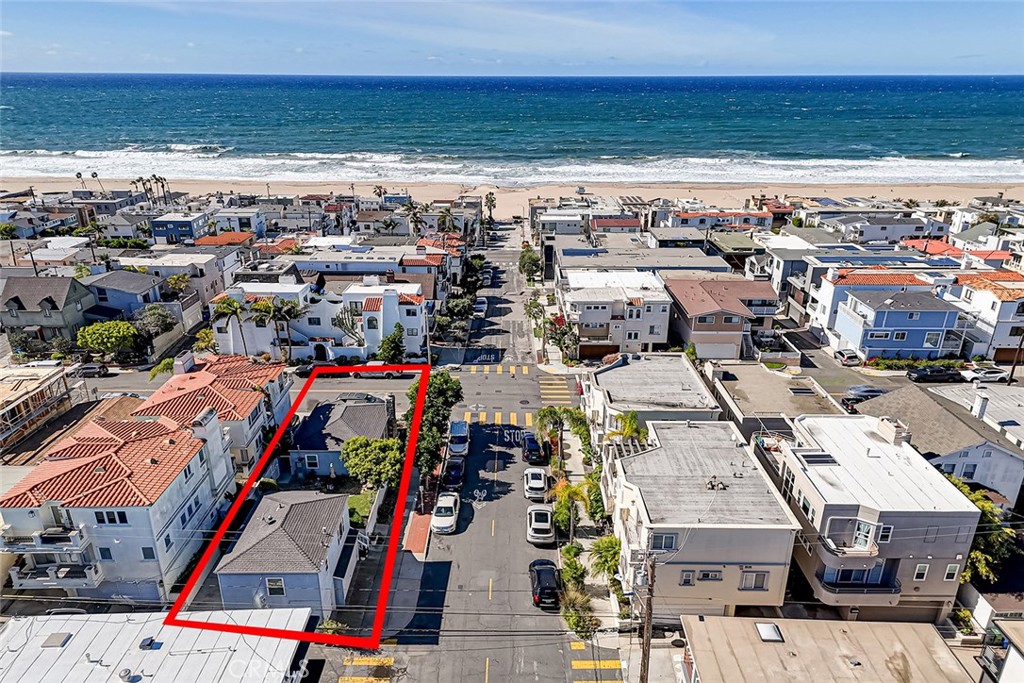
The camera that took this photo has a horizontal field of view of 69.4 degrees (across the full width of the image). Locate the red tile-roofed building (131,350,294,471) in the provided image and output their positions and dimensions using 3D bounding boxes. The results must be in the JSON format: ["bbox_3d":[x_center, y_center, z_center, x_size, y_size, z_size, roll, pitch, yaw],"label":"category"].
[{"bbox_3d":[-23.834,6.072,60.946,9.266,8.158,11.985,0,20,0],"label":"red tile-roofed building"}]

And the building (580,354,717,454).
[{"bbox_3d":[11.438,6.883,64.664,9.700,7.500,13.100,0,20,0],"label":"building"}]

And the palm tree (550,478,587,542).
[{"bbox_3d":[4.029,11.405,49.770,2.719,4.734,2.719,0,20,0],"label":"palm tree"}]

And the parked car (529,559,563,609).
[{"bbox_3d":[2.101,14.581,45.435,1.850,1.500,4.600,0,17,0],"label":"parked car"}]

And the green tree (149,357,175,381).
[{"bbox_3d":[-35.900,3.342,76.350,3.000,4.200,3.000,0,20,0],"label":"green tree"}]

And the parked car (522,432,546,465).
[{"bbox_3d":[1.953,9.329,66.520,1.880,1.530,4.800,0,17,0],"label":"parked car"}]

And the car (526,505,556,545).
[{"bbox_3d":[2.177,13.006,54.503,1.930,1.600,4.650,0,17,0],"label":"car"}]

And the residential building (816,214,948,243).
[{"bbox_3d":[99.268,-30.515,198.591,24.171,6.748,16.114,0,20,0],"label":"residential building"}]

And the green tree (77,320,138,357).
[{"bbox_3d":[-48.778,-0.281,88.671,6.345,4.129,6.043,0,20,0],"label":"green tree"}]

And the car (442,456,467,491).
[{"bbox_3d":[-4.607,10.401,58.658,1.820,1.580,4.450,0,17,0],"label":"car"}]

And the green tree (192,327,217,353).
[{"bbox_3d":[-38.200,0.062,91.587,2.900,3.700,2.900,0,20,0],"label":"green tree"}]

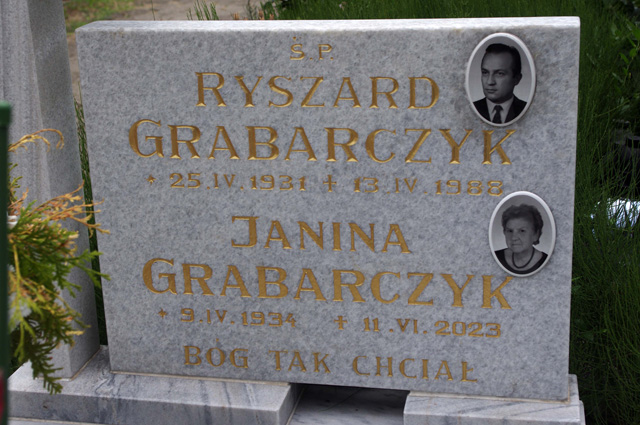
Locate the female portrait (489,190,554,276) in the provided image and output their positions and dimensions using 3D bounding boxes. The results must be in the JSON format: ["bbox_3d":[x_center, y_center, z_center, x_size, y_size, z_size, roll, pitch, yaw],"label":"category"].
[{"bbox_3d":[0.330,0.037,1.741,0.108,0.147,0.010,2,17,12],"label":"female portrait"}]

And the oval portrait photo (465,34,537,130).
[{"bbox_3d":[0.285,-0.209,1.678,0.109,0.148,0.010,2,17,12],"label":"oval portrait photo"}]

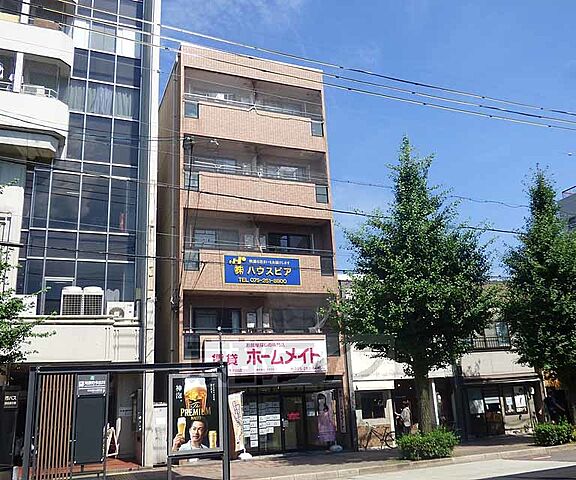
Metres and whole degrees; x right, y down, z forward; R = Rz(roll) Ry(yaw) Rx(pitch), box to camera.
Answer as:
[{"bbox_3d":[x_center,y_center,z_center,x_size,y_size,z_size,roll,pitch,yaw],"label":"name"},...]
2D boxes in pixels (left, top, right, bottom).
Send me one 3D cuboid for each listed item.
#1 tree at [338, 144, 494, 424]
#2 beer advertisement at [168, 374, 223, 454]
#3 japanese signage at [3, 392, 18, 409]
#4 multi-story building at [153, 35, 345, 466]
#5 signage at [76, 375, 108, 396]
[{"bbox_3d":[4.025,1.364,16.988,5.100,10.550,5.100,4,-18,-21],"label":"tree"},{"bbox_3d":[-2.237,4.221,12.610,1.300,1.840,0.120,4,-18,-21],"label":"beer advertisement"},{"bbox_3d":[-6.018,3.494,11.293,0.300,0.370,0.060,4,-18,-21],"label":"japanese signage"},{"bbox_3d":[-2.586,1.077,23.329,6.100,15.380,9.000,4,-18,-21],"label":"multi-story building"},{"bbox_3d":[-4.510,3.343,11.959,0.620,0.450,0.060,4,-18,-21],"label":"signage"}]

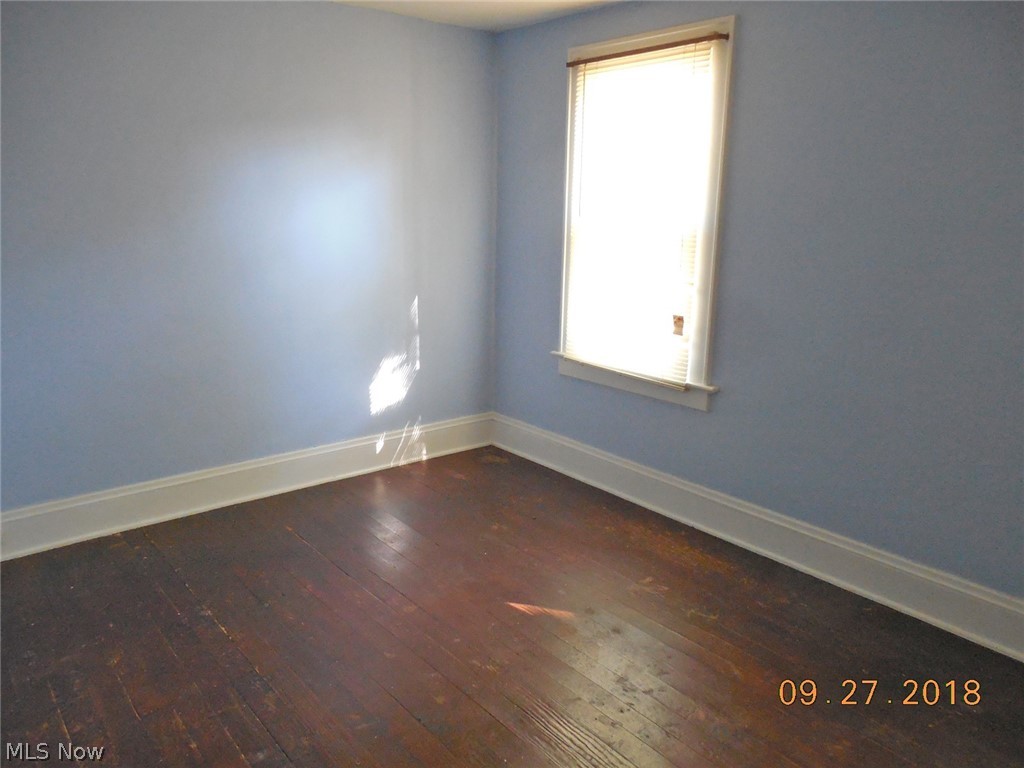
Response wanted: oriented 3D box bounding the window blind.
[{"bbox_3d":[0.556,-0.760,3.422,0.070,1.433,0.830,-10,17,-38],"label":"window blind"}]

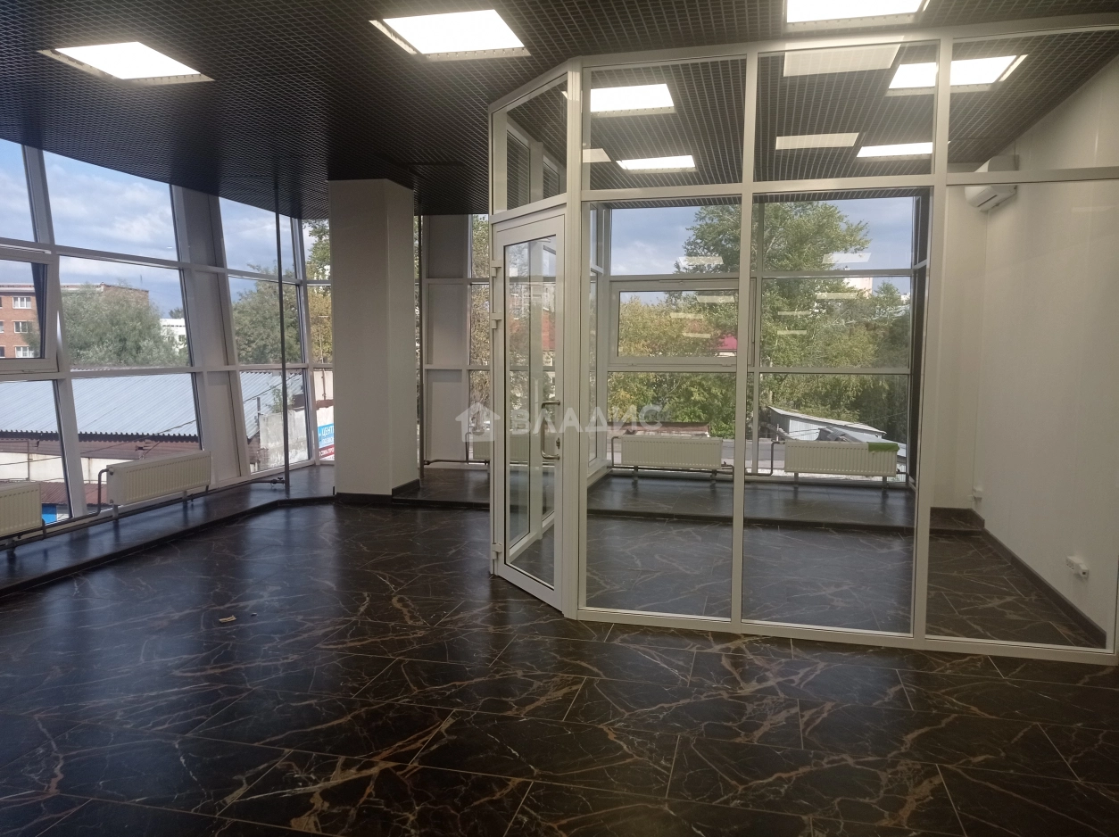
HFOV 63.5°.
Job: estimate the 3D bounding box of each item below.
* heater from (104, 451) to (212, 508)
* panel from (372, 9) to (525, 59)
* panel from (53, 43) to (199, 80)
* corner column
[{"bbox_3d":[-3.198,0.467,7.292,0.120,0.305,1.080,2,5,15],"label":"heater"},{"bbox_3d":[-0.488,-1.802,4.205,0.580,0.050,0.580,1,5,13],"label":"panel"},{"bbox_3d":[-2.208,-1.850,4.646,0.580,0.050,0.580,1,5,13],"label":"panel"},{"bbox_3d":[-1.687,-0.701,8.308,0.550,2.843,0.570,1,5,13],"label":"corner column"}]

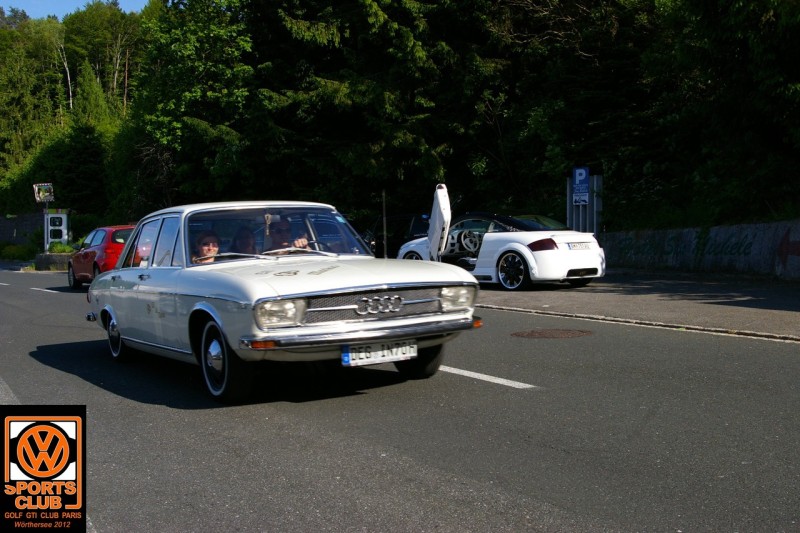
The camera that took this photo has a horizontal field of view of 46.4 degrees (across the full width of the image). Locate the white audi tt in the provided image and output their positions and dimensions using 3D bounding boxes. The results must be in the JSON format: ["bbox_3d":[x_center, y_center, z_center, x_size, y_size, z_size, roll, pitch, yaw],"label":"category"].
[{"bbox_3d":[1.627,-0.321,16.446,1.790,1.330,4.040,-3,2,-40],"label":"white audi tt"}]

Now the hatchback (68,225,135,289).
[{"bbox_3d":[-6.270,-0.238,20.933,1.730,1.440,4.200,-3,2,-31],"label":"hatchback"}]

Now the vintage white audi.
[{"bbox_3d":[-1.278,0.137,7.714,1.730,1.410,4.600,-3,2,-30],"label":"vintage white audi"}]

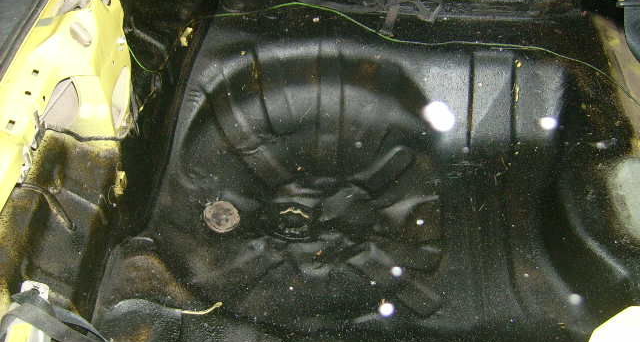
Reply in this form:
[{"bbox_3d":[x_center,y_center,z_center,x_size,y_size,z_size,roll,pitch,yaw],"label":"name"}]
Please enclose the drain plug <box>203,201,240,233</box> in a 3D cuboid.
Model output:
[{"bbox_3d":[-0.151,0.072,1.000,0.056,0.012,0.056,2,53,-3],"label":"drain plug"}]

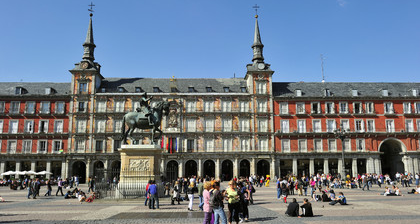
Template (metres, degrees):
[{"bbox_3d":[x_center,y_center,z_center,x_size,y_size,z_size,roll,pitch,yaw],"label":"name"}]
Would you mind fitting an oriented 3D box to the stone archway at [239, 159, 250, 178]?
[{"bbox_3d":[6.890,11.579,73.685,2.370,4.600,0.900,0,-9,-2],"label":"stone archway"}]

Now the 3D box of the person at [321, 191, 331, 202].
[{"bbox_3d":[8.015,5.809,25.986,0.800,0.840,0.520,5,-11,-29],"label":"person"}]

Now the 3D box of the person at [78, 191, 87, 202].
[{"bbox_3d":[-9.261,6.131,27.175,0.550,0.800,0.700,-7,-12,37],"label":"person"}]

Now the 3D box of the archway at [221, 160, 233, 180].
[{"bbox_3d":[3.405,11.561,73.565,2.400,4.600,0.900,0,-9,-2],"label":"archway"}]

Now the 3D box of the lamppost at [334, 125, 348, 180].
[{"bbox_3d":[17.318,5.798,49.195,1.950,8.220,1.950,0,-9,0],"label":"lamppost"}]

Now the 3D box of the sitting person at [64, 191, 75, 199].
[{"bbox_3d":[-11.516,6.728,30.568,0.720,0.760,0.500,-1,-9,6],"label":"sitting person"}]

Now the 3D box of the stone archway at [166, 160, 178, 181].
[{"bbox_3d":[-7.407,11.857,74.430,2.510,4.480,1.000,0,-9,-1],"label":"stone archway"}]

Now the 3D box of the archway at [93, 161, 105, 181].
[{"bbox_3d":[-21.495,11.567,72.680,2.270,4.640,0.900,0,-9,-2],"label":"archway"}]

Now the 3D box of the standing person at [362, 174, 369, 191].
[{"bbox_3d":[17.060,7.732,41.100,0.520,1.720,0.550,9,-13,-44],"label":"standing person"}]

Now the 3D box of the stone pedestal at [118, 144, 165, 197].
[{"bbox_3d":[-5.018,4.322,26.959,3.300,3.660,2.400,0,-9,-2],"label":"stone pedestal"}]

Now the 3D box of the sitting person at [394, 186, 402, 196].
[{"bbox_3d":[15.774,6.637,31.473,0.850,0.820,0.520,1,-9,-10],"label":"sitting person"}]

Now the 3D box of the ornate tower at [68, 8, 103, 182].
[{"bbox_3d":[-26.078,-4.717,78.968,5.770,38.780,6.300,0,-9,-1],"label":"ornate tower"}]

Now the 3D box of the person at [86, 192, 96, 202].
[{"bbox_3d":[-8.396,5.971,26.503,0.850,0.720,0.520,4,-10,-25],"label":"person"}]

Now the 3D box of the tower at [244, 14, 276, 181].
[{"bbox_3d":[10.675,-4.482,79.689,5.720,38.290,6.300,0,-9,-1],"label":"tower"}]

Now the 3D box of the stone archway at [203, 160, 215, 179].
[{"bbox_3d":[-0.128,11.541,73.442,2.390,4.590,0.900,0,-9,-2],"label":"stone archway"}]

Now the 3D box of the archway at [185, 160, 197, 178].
[{"bbox_3d":[-3.743,11.861,74.505,2.510,4.470,1.000,0,-9,-1],"label":"archway"}]

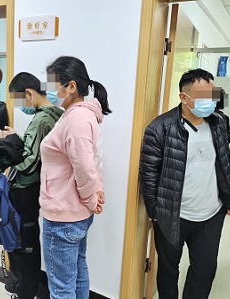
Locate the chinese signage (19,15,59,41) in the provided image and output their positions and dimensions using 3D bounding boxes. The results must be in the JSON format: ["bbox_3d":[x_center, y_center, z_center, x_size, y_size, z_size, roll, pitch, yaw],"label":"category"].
[{"bbox_3d":[-0.491,-0.783,1.943,0.332,0.156,0.022,8,10,27],"label":"chinese signage"}]

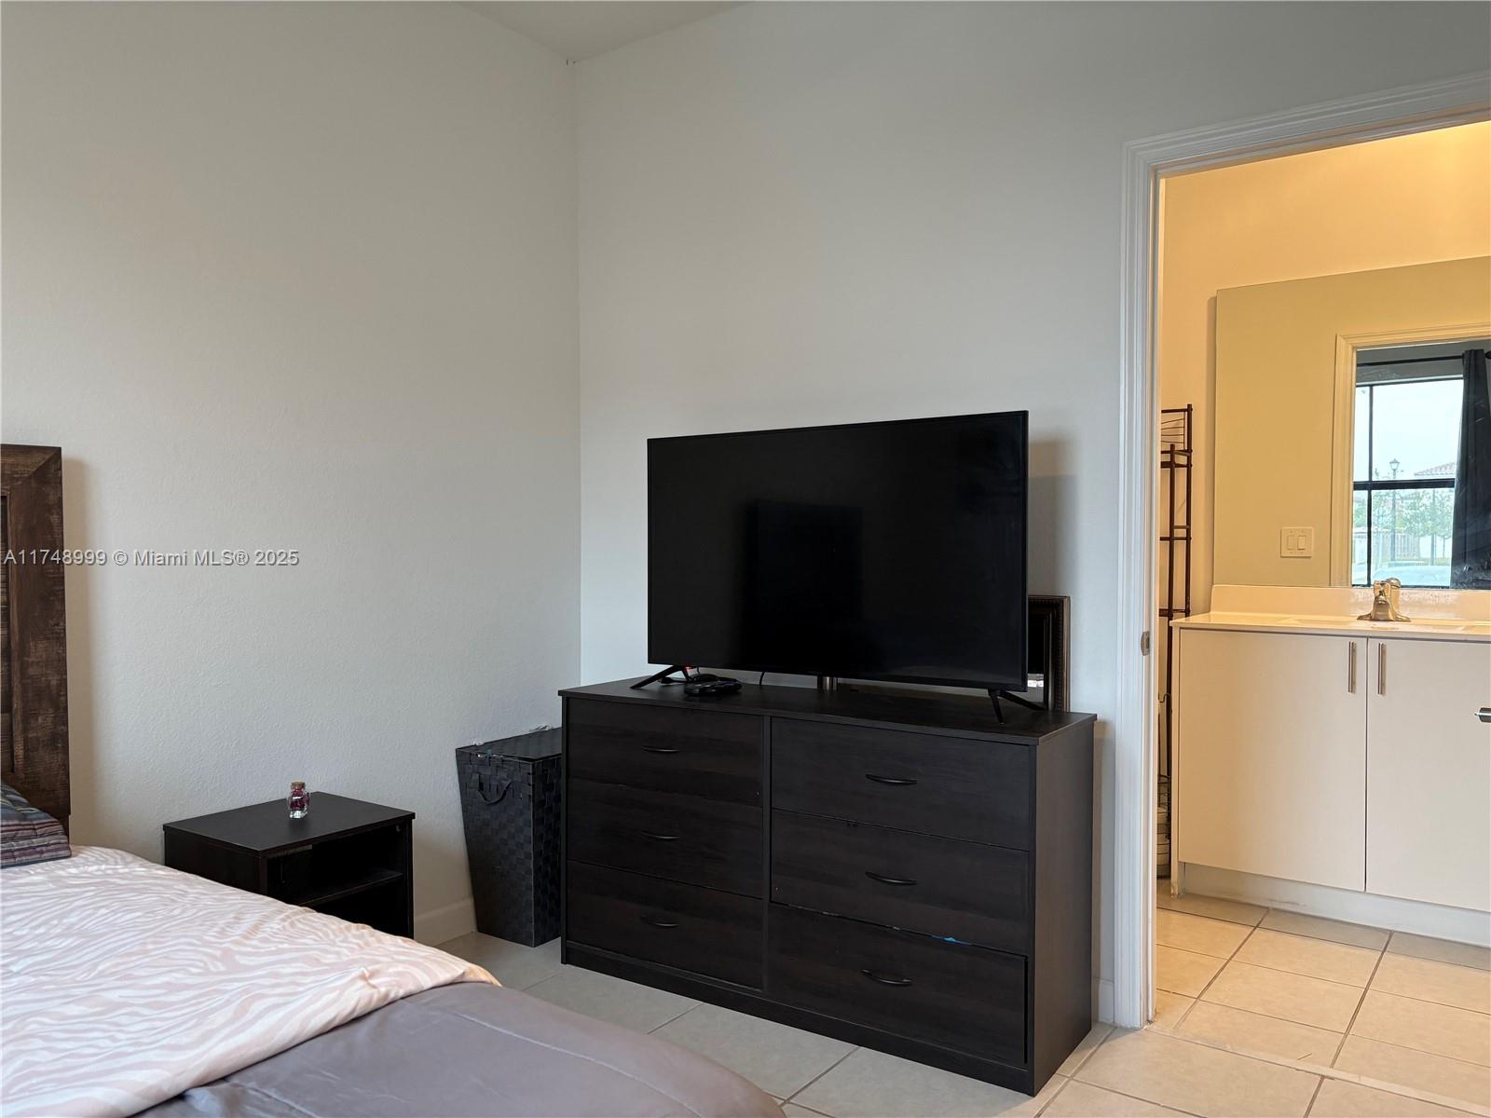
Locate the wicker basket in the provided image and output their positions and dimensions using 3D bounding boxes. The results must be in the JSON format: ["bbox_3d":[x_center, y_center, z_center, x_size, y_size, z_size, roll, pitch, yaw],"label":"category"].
[{"bbox_3d":[-0.588,0.835,3.401,0.323,0.555,0.455,1,1,36],"label":"wicker basket"}]

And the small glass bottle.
[{"bbox_3d":[-1.054,0.563,2.637,0.049,0.087,0.049,1,1,34],"label":"small glass bottle"}]

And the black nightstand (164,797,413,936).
[{"bbox_3d":[-1.058,0.867,2.621,0.381,0.521,0.393,1,1,34],"label":"black nightstand"}]

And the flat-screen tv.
[{"bbox_3d":[0.209,-0.021,2.934,1.121,0.648,0.080,1,1,34],"label":"flat-screen tv"}]

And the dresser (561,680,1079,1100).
[{"bbox_3d":[0.160,0.745,2.881,1.354,0.758,0.402,1,1,34],"label":"dresser"}]

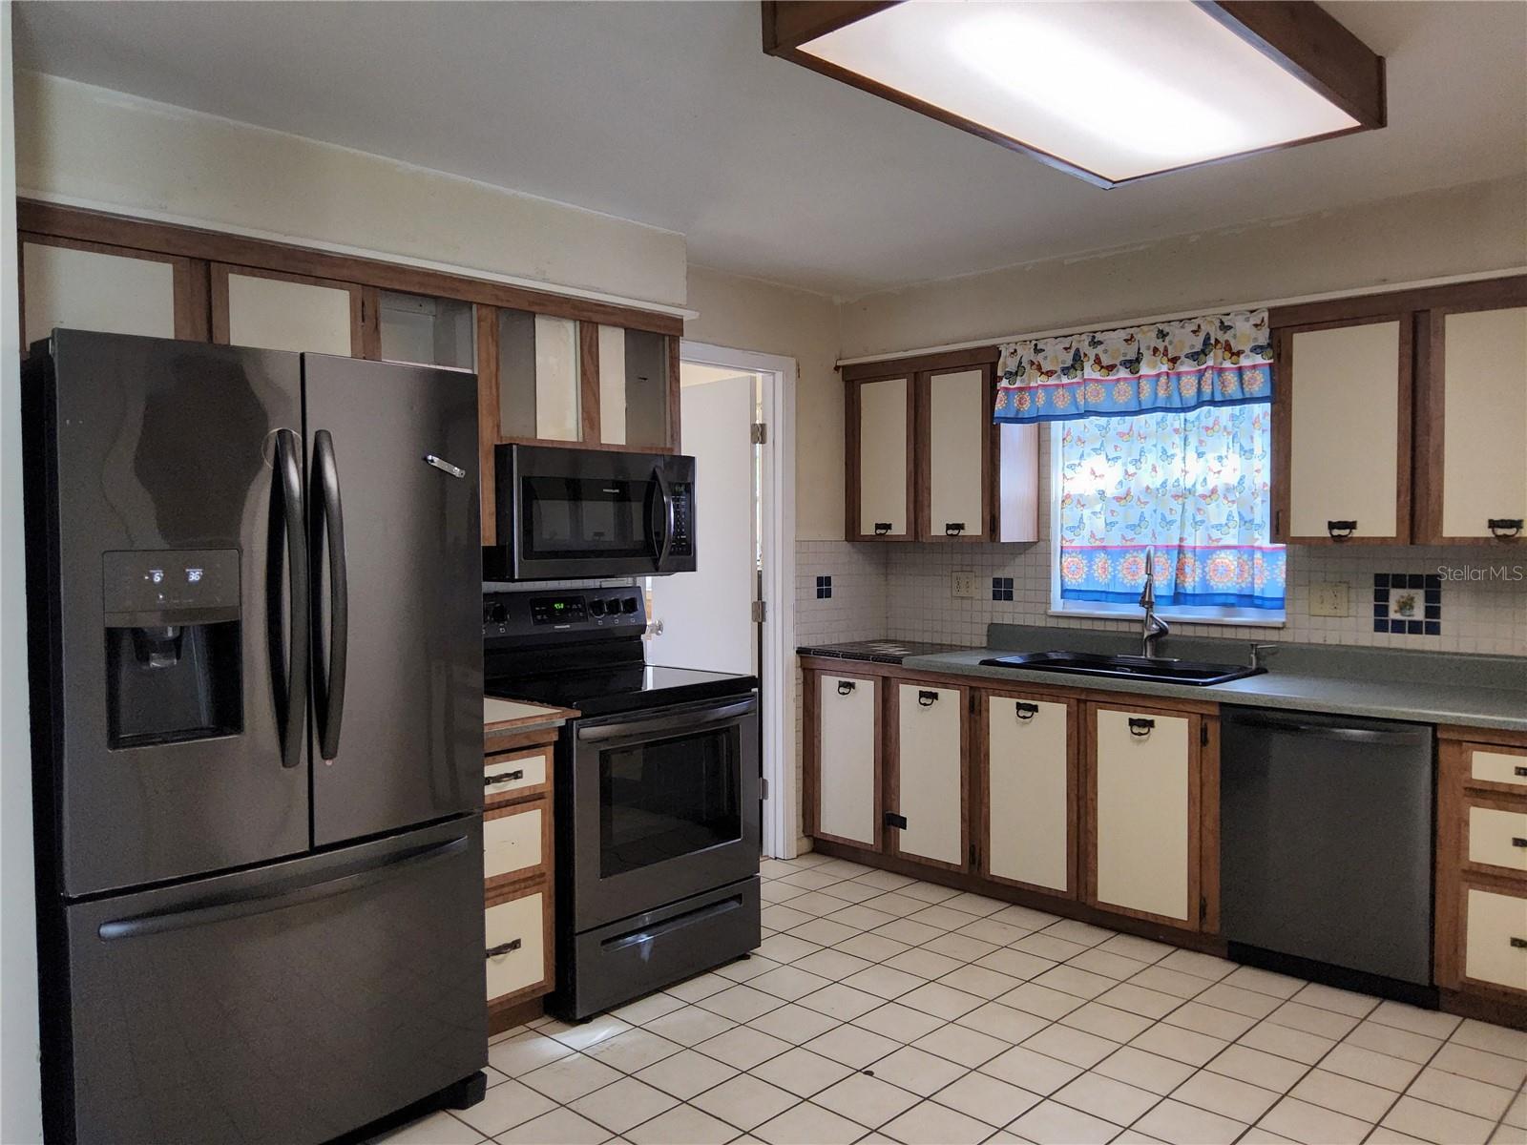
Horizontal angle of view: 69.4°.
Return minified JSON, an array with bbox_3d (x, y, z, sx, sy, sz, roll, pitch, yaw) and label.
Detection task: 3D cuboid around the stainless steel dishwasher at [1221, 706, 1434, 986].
[{"bbox_3d":[1.889,0.812,3.542,0.598,0.784,0.610,1,2,44],"label":"stainless steel dishwasher"}]

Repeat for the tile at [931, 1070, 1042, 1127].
[{"bbox_3d":[0.558,1.319,2.754,0.202,0.010,0.202,2,3,43],"label":"tile"}]

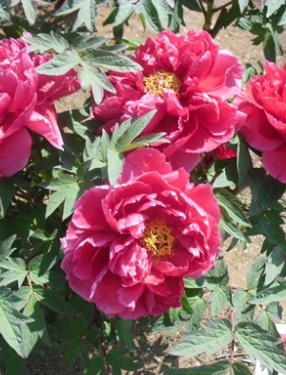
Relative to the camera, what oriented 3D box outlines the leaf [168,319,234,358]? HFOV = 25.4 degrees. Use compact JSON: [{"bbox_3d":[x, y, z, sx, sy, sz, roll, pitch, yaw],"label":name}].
[{"bbox_3d":[0.073,0.194,0.800,0.086,0.018,0.037,-16,56,-4],"label":"leaf"}]

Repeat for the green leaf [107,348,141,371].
[{"bbox_3d":[-0.026,0.244,0.900,0.049,0.015,0.030,8,52,-12],"label":"green leaf"}]

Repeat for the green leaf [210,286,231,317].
[{"bbox_3d":[0.100,0.155,0.860,0.027,0.015,0.041,13,70,5],"label":"green leaf"}]

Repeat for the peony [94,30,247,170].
[{"bbox_3d":[0.031,-0.105,0.770,0.180,0.115,0.180,-1,52,1],"label":"peony"}]

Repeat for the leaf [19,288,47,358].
[{"bbox_3d":[-0.135,0.168,0.785,0.032,0.080,0.020,2,0,1],"label":"leaf"}]

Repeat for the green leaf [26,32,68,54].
[{"bbox_3d":[-0.116,-0.174,0.770,0.058,0.011,0.045,13,43,15],"label":"green leaf"}]

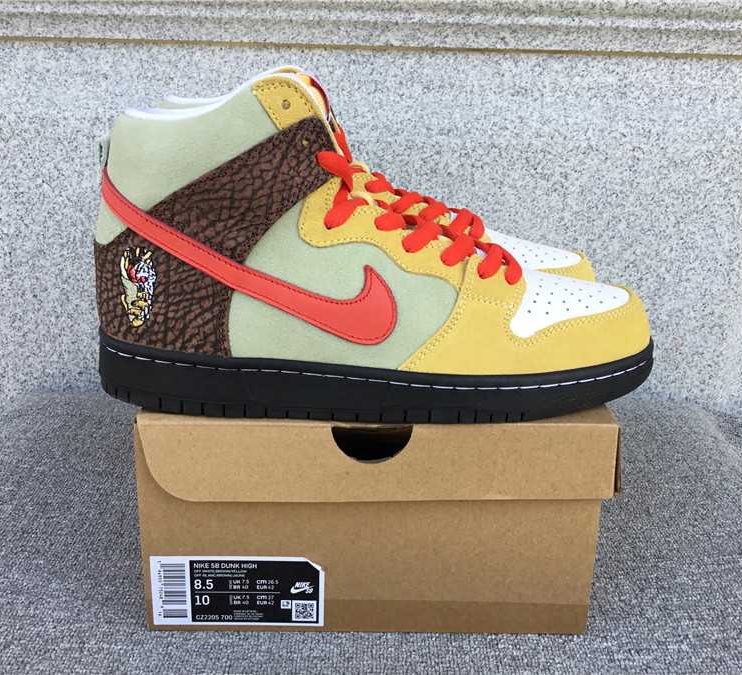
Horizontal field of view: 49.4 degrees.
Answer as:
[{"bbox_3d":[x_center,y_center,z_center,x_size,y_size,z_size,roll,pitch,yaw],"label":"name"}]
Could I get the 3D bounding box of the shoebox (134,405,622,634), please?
[{"bbox_3d":[-0.003,0.052,0.577,0.242,0.121,0.336,1,17,-2],"label":"shoebox"}]

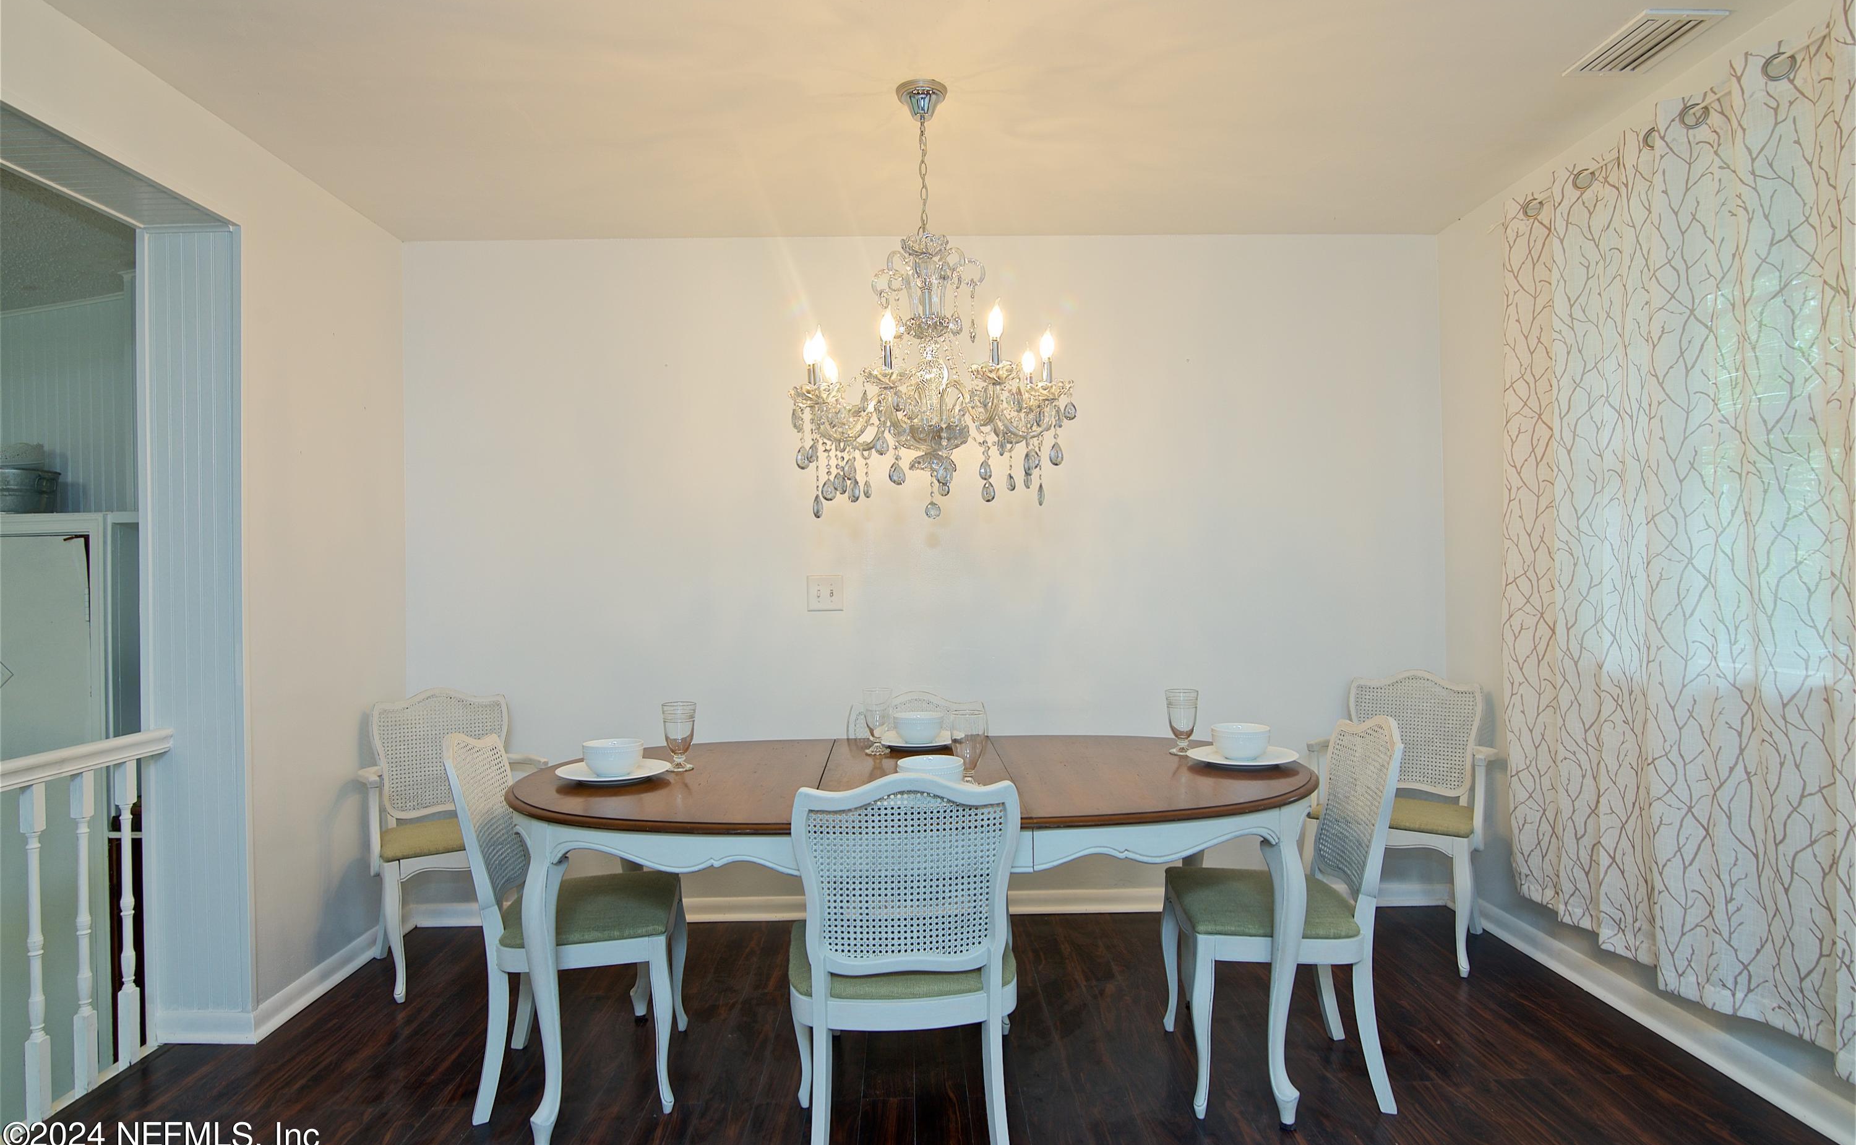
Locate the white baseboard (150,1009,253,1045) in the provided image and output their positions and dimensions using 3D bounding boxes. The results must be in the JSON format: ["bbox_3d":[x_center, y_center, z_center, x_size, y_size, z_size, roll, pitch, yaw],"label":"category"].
[{"bbox_3d":[-1.930,1.220,2.759,0.268,0.087,0.015,-1,0,-1],"label":"white baseboard"}]

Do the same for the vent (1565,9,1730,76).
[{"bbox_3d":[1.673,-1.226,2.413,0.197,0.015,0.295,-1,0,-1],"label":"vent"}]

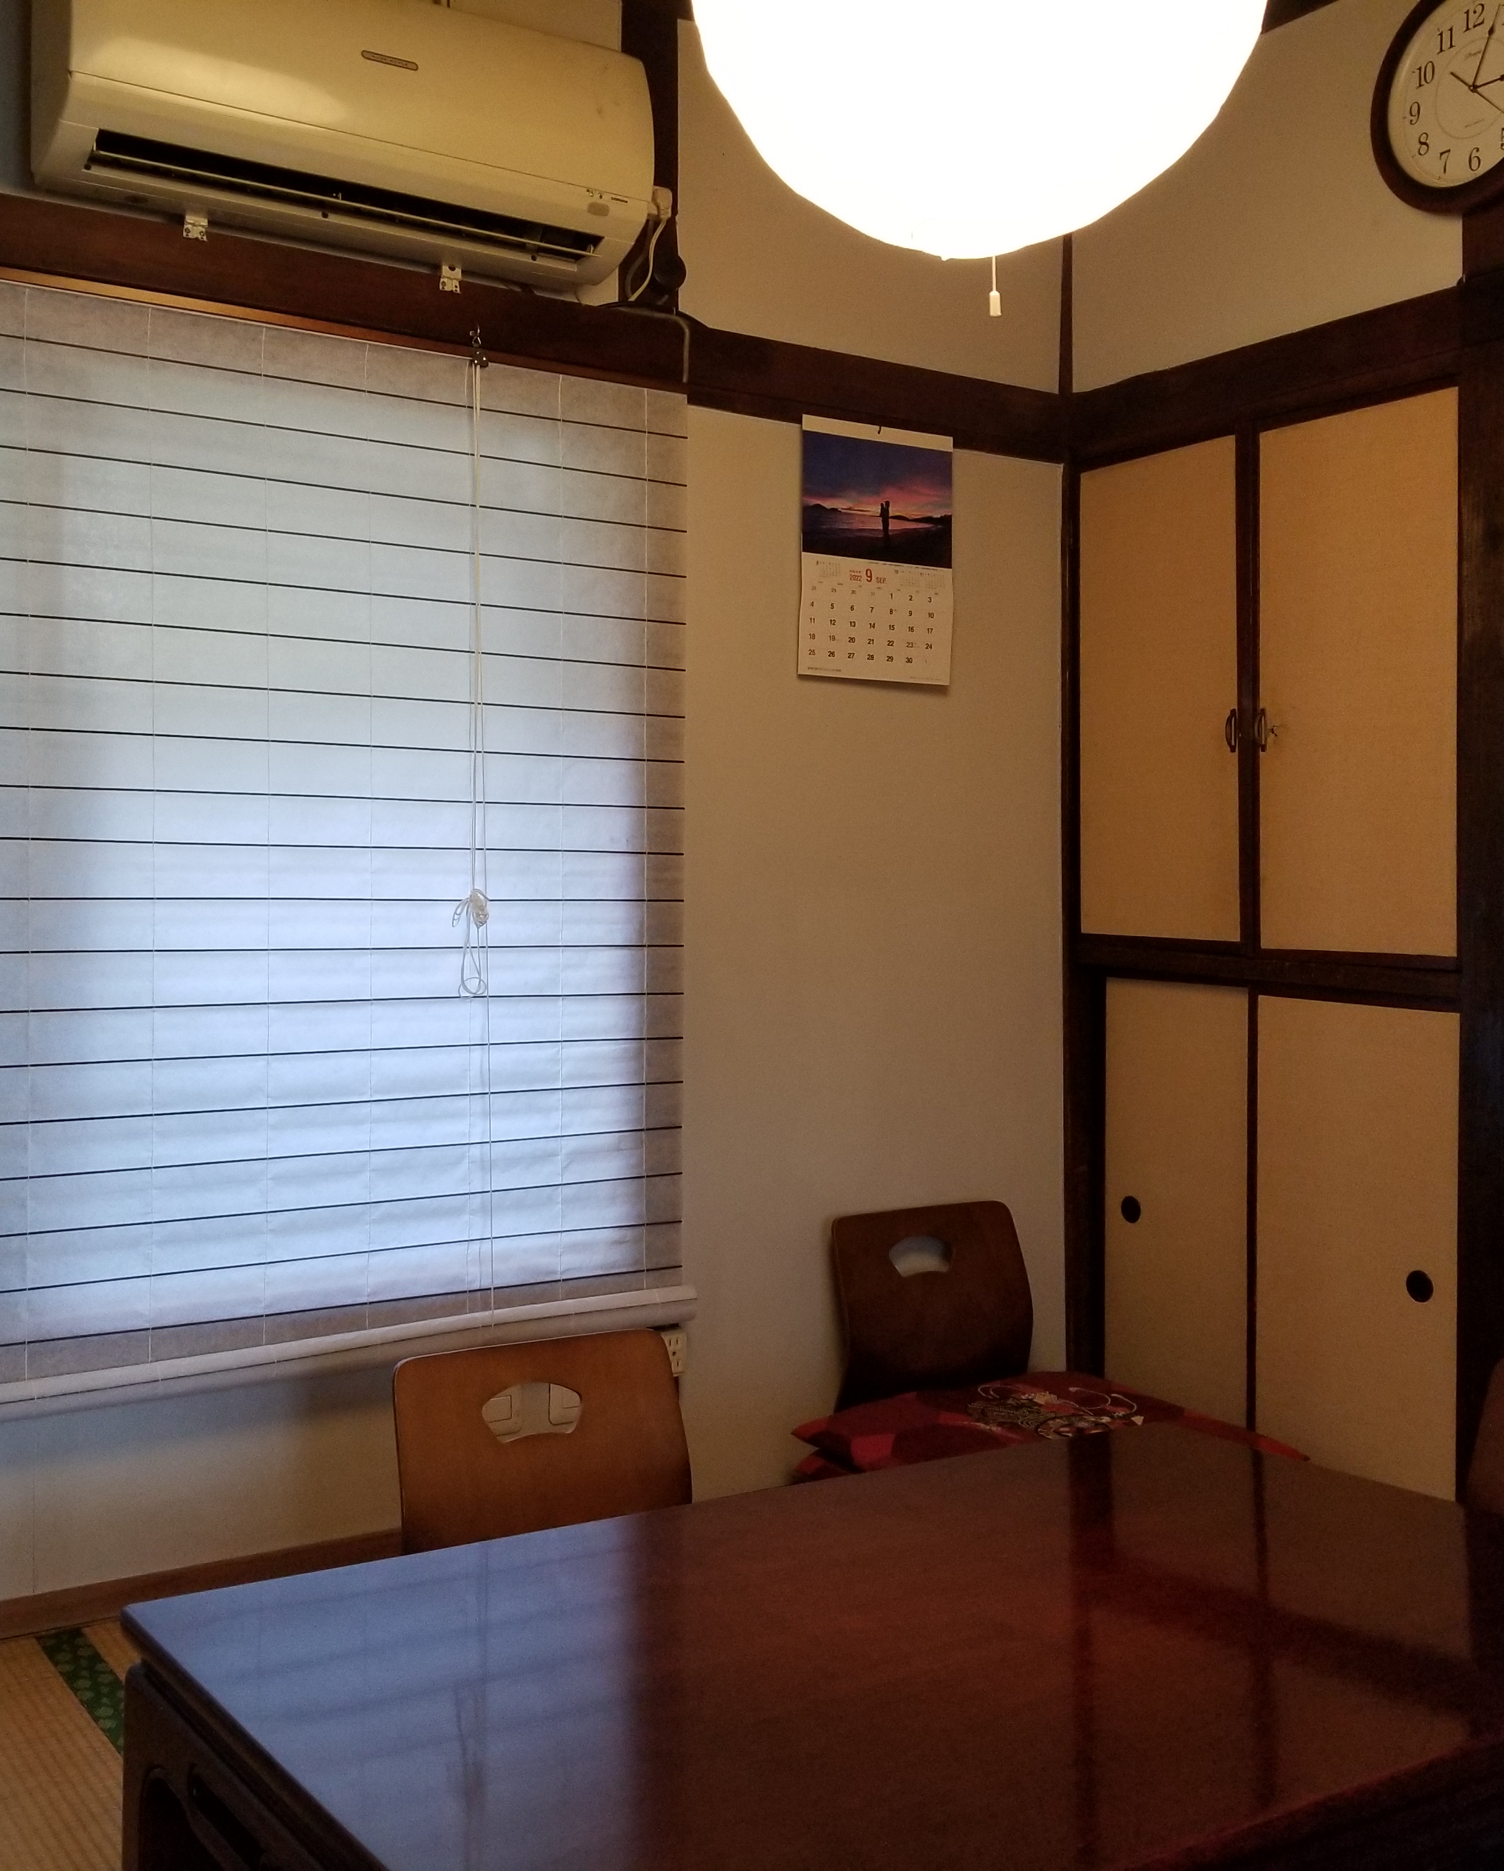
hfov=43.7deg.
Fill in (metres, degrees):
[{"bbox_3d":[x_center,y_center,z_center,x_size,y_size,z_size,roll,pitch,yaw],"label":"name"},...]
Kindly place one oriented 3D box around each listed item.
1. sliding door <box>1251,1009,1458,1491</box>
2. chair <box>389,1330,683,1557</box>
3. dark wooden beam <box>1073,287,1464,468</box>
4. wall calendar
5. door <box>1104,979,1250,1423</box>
[{"bbox_3d":[0.925,0.505,2.866,0.030,0.824,0.403,-1,1,-32],"label":"sliding door"},{"bbox_3d":[-0.196,0.729,2.194,0.385,0.410,0.480,-1,1,-19],"label":"chair"},{"bbox_3d":[0.812,-0.874,3.039,0.080,0.151,0.834,-1,1,-32],"label":"dark wooden beam"},{"bbox_3d":[0.213,-0.644,3.158,0.306,0.425,0.015,-1,1,-31],"label":"wall calendar"},{"bbox_3d":[0.740,0.497,3.206,0.030,0.832,0.374,-1,1,-32],"label":"door"}]

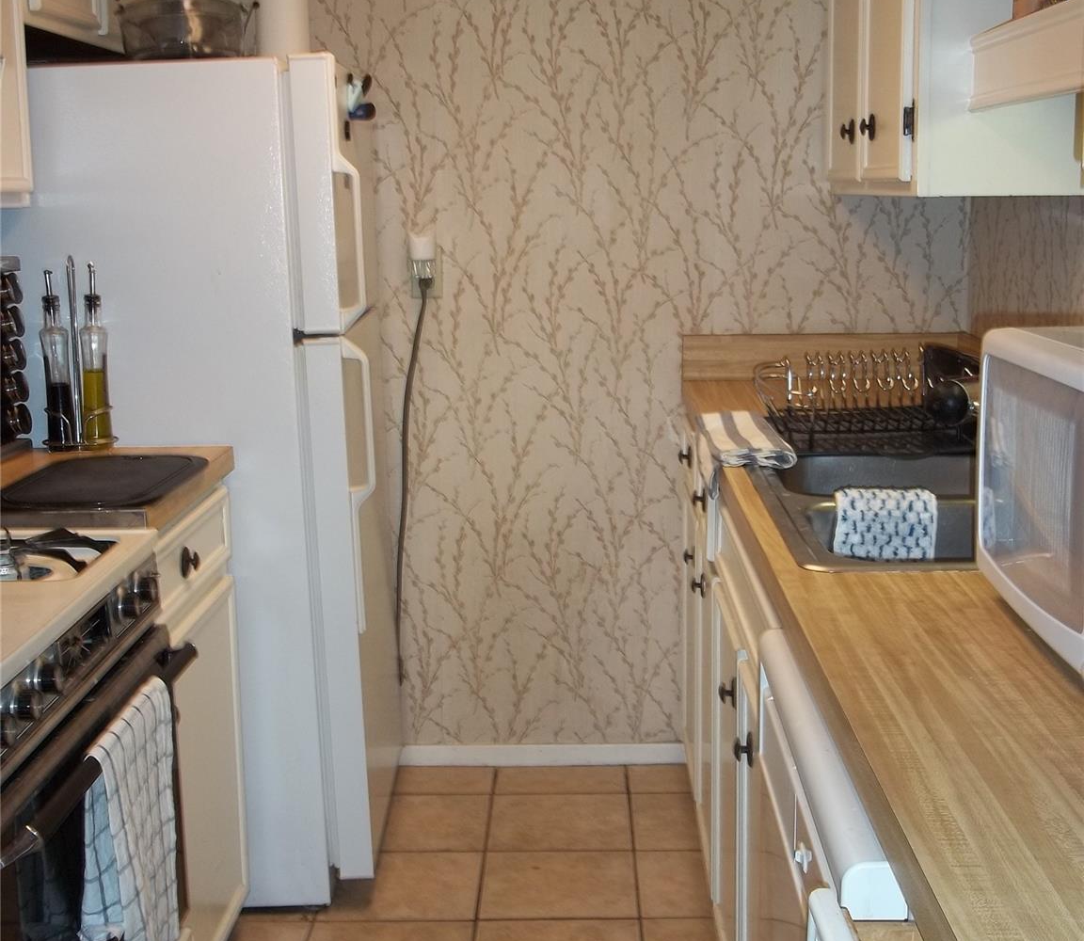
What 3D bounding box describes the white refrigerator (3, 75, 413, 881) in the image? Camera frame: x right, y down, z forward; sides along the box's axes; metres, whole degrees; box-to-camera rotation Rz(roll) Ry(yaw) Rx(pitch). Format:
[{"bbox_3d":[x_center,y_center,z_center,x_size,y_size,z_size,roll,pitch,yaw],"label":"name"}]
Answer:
[{"bbox_3d":[-0.681,0.004,3.074,0.775,1.595,0.700,-1,11,1],"label":"white refrigerator"}]

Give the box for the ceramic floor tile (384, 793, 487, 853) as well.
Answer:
[{"bbox_3d":[-0.268,0.782,3.318,0.305,0.010,0.299,-1,10,1],"label":"ceramic floor tile"}]

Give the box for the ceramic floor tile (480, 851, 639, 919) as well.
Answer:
[{"bbox_3d":[0.034,0.832,3.012,0.305,0.010,0.299,-1,10,1],"label":"ceramic floor tile"}]

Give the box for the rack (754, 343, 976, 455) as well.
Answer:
[{"bbox_3d":[0.598,-0.139,2.712,0.408,0.133,0.479,-1,10,1],"label":"rack"}]

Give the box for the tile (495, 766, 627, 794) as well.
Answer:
[{"bbox_3d":[0.046,0.727,3.508,0.305,0.010,0.167,-1,11,1],"label":"tile"}]

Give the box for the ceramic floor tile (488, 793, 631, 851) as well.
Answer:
[{"bbox_3d":[0.041,0.778,3.310,0.305,0.010,0.299,-1,10,1],"label":"ceramic floor tile"}]

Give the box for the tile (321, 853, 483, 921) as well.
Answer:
[{"bbox_3d":[-0.275,0.831,3.001,0.305,0.010,0.300,-1,11,1],"label":"tile"}]

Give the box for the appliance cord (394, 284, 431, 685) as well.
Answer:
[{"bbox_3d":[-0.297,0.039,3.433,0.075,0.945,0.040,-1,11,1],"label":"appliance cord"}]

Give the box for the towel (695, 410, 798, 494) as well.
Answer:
[{"bbox_3d":[0.347,-0.040,2.626,0.136,0.083,0.479,-1,10,1],"label":"towel"}]

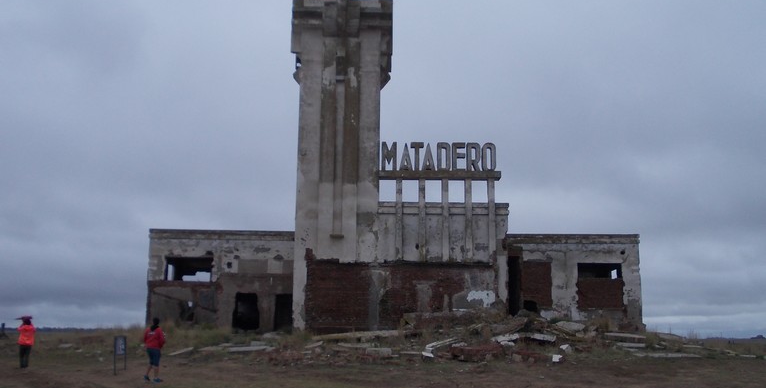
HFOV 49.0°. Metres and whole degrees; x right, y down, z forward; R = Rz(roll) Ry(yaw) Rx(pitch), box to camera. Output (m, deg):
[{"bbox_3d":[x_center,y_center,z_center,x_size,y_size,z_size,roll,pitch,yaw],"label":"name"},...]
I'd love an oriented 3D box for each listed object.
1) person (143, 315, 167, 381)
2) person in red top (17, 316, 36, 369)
[{"bbox_3d":[-5.976,4.086,22.008,0.540,1.660,0.380,-1,-10,8],"label":"person"},{"bbox_3d":[-11.736,4.873,27.654,0.540,1.700,0.420,4,-10,-20],"label":"person in red top"}]

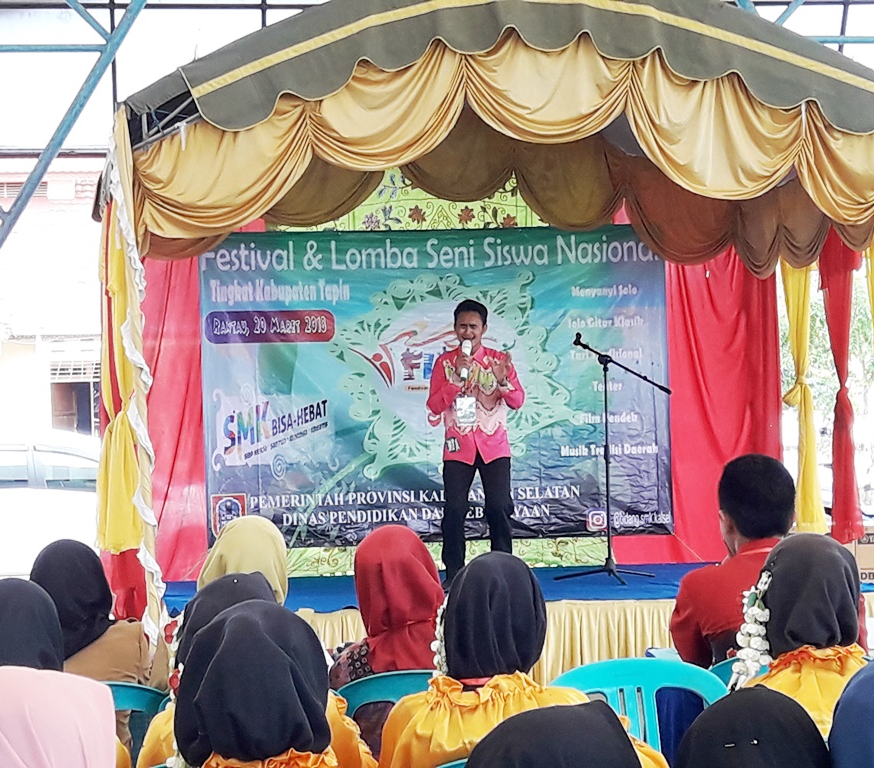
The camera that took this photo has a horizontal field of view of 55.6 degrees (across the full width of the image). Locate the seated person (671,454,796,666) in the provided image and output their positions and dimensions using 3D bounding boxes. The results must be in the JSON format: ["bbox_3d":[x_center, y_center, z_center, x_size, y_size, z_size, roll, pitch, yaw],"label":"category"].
[{"bbox_3d":[0.775,0.847,2.306,0.500,1.320,0.760,-1,-3,-7],"label":"seated person"}]

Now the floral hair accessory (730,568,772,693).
[{"bbox_3d":[0.676,0.528,1.780,0.090,0.262,0.075,-3,-3,27],"label":"floral hair accessory"}]

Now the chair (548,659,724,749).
[{"bbox_3d":[0.509,1.115,2.321,0.550,0.810,0.560,-1,-3,0],"label":"chair"}]

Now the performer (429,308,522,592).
[{"bbox_3d":[0.213,0.338,4.788,0.560,1.660,0.400,-2,-3,7],"label":"performer"}]

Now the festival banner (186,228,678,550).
[{"bbox_3d":[0.000,0.016,5.330,3.000,2.020,0.030,-1,-3,-2],"label":"festival banner"}]

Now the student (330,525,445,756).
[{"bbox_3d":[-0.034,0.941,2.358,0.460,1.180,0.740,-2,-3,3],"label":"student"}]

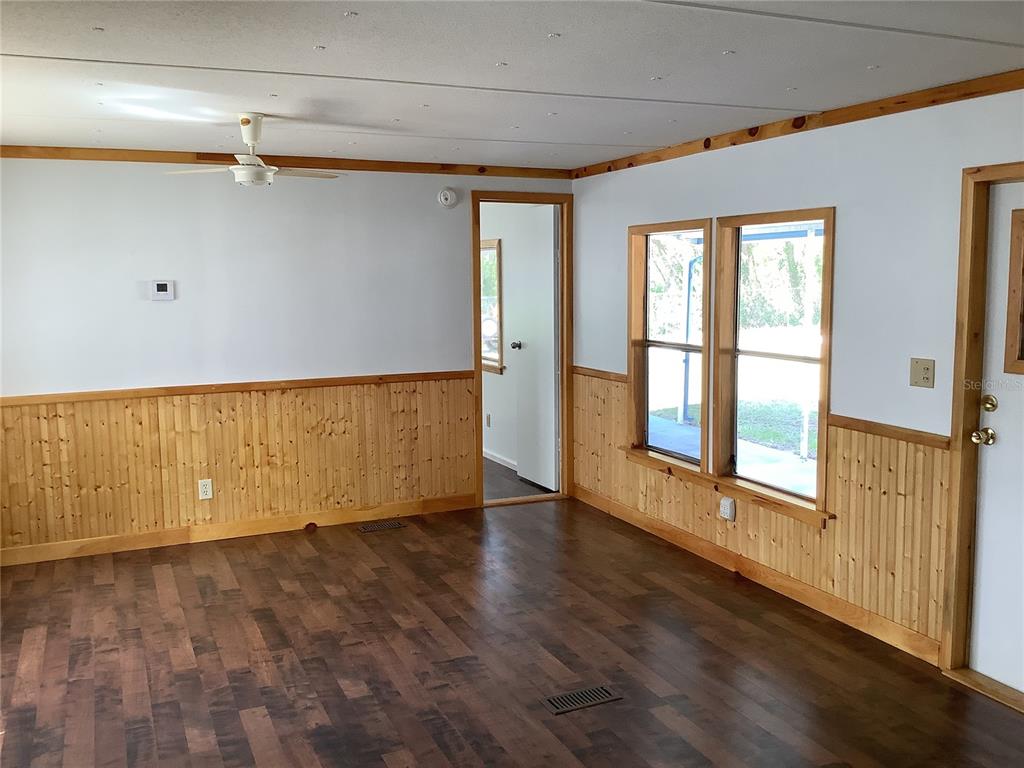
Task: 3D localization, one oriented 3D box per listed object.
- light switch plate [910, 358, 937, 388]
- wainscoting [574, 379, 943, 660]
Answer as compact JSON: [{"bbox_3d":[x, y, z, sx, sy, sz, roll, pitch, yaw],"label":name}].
[{"bbox_3d":[1.634,-0.042,3.649,0.013,0.114,0.116,-4,8,-24],"label":"light switch plate"},{"bbox_3d":[1.067,0.499,5.003,0.038,0.938,3.110,-4,8,-24],"label":"wainscoting"}]

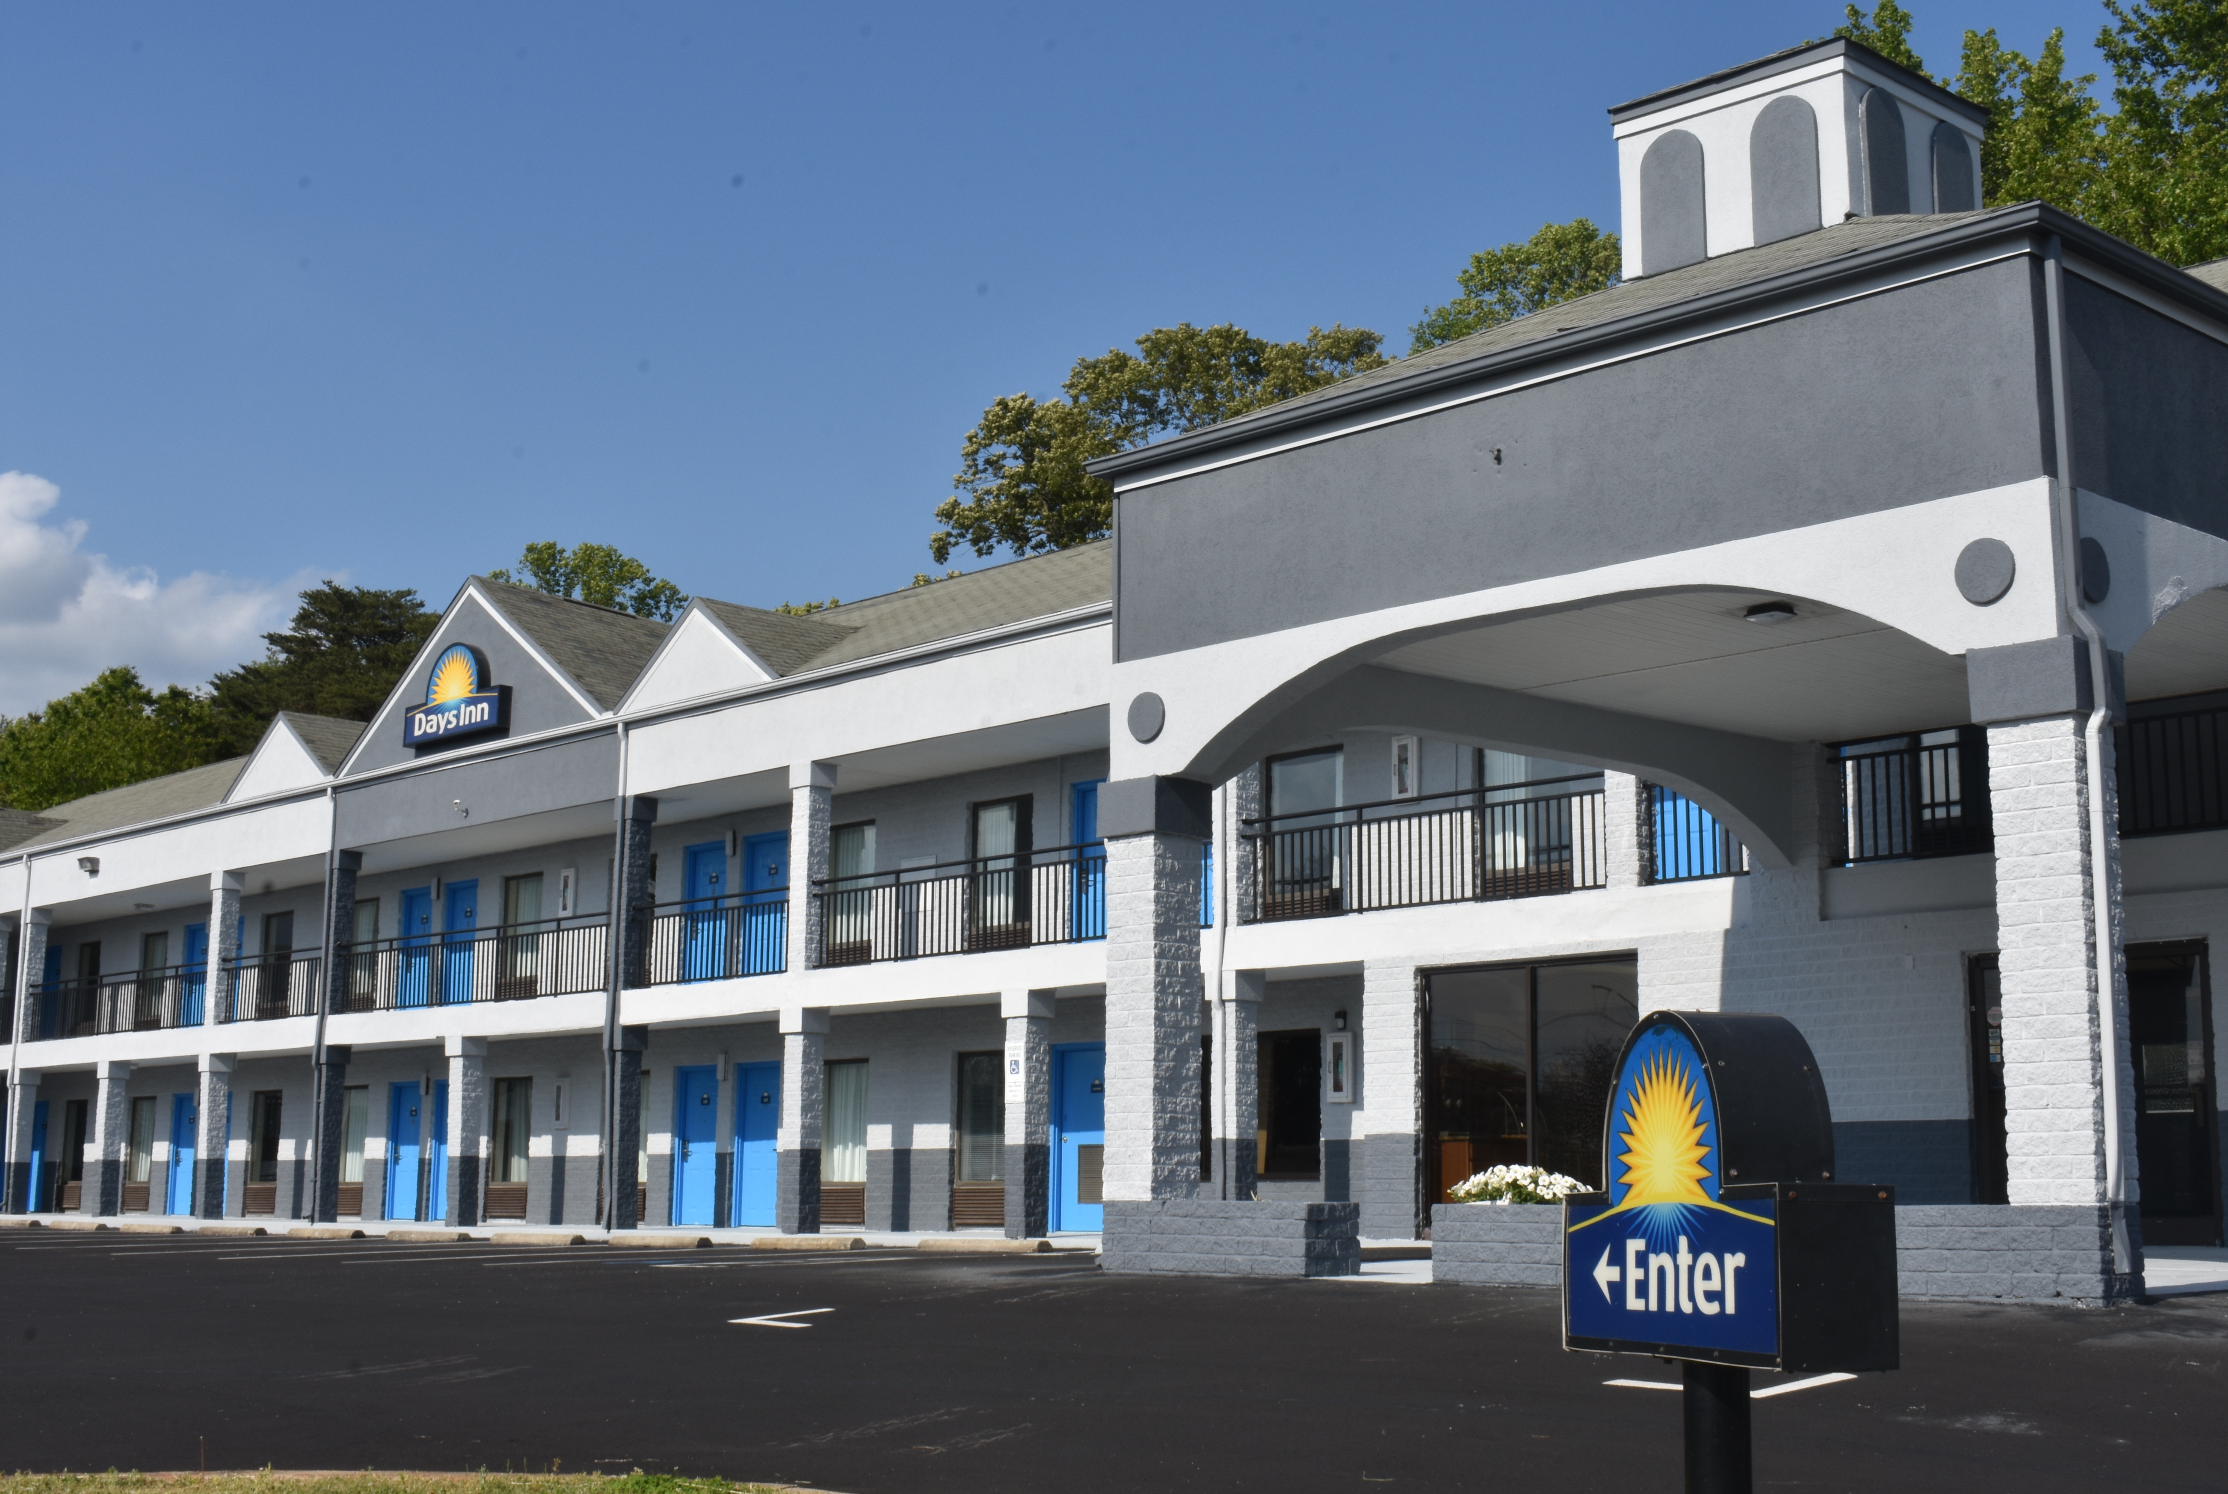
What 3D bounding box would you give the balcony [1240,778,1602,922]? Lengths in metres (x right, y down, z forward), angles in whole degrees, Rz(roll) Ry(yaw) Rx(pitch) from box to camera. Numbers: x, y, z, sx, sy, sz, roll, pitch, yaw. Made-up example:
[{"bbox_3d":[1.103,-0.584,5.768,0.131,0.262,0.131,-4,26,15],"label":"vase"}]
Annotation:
[{"bbox_3d":[2.681,0.943,23.195,0.070,1.000,4.120,10,-14,-43],"label":"balcony"}]

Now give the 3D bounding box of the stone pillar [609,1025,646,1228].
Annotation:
[{"bbox_3d":[-6.055,4.697,32.238,0.410,2.480,0.410,9,-13,-42],"label":"stone pillar"}]

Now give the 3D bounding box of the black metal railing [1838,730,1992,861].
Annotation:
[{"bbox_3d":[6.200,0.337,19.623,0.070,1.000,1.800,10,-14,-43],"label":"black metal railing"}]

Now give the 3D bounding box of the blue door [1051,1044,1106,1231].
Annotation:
[{"bbox_3d":[-0.322,4.217,28.094,0.100,2.020,0.920,10,-14,-43],"label":"blue door"}]

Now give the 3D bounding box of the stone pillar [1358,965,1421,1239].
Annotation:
[{"bbox_3d":[2.539,3.128,23.067,0.360,2.430,0.600,10,-14,-43],"label":"stone pillar"}]

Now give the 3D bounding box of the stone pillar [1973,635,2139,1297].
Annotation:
[{"bbox_3d":[4.347,1.044,12.010,0.510,2.965,0.525,9,-13,-42],"label":"stone pillar"}]

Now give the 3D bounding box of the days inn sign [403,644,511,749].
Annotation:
[{"bbox_3d":[-9.147,-0.769,36.382,0.227,1.324,2.508,9,-13,-43],"label":"days inn sign"}]

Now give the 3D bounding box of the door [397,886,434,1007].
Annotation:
[{"bbox_3d":[-10.733,3.219,40.051,0.090,2.069,1.019,9,-13,-43],"label":"door"}]

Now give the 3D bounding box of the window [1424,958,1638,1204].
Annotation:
[{"bbox_3d":[3.500,2.903,22.015,0.120,2.280,2.320,10,-14,-43],"label":"window"}]

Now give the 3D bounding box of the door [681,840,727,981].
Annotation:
[{"bbox_3d":[-5.301,2.287,33.640,0.100,2.020,0.920,10,-14,-43],"label":"door"}]

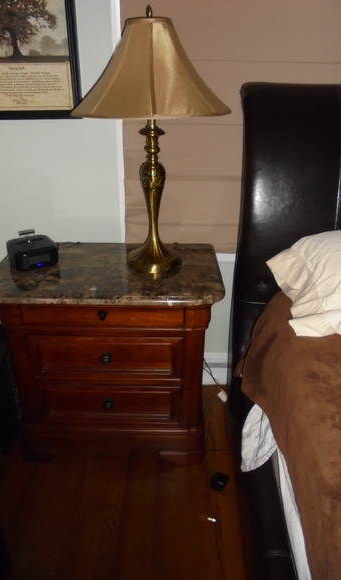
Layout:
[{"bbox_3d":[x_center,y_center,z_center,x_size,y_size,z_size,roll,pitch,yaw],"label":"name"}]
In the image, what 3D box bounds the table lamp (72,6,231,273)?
[{"bbox_3d":[-0.054,-0.428,1.337,0.468,0.746,0.468,1,26,0],"label":"table lamp"}]

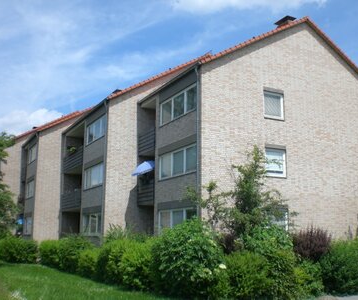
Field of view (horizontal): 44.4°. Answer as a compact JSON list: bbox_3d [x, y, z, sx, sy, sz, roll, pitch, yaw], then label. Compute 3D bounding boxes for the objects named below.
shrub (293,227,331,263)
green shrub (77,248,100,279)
[{"bbox_3d":[3.961,3.134,12.974,1.250,1.600,1.200,-3,-11,16],"label":"shrub"},{"bbox_3d":[-3.519,4.370,17.077,0.870,1.070,0.900,6,-12,-27],"label":"green shrub"}]

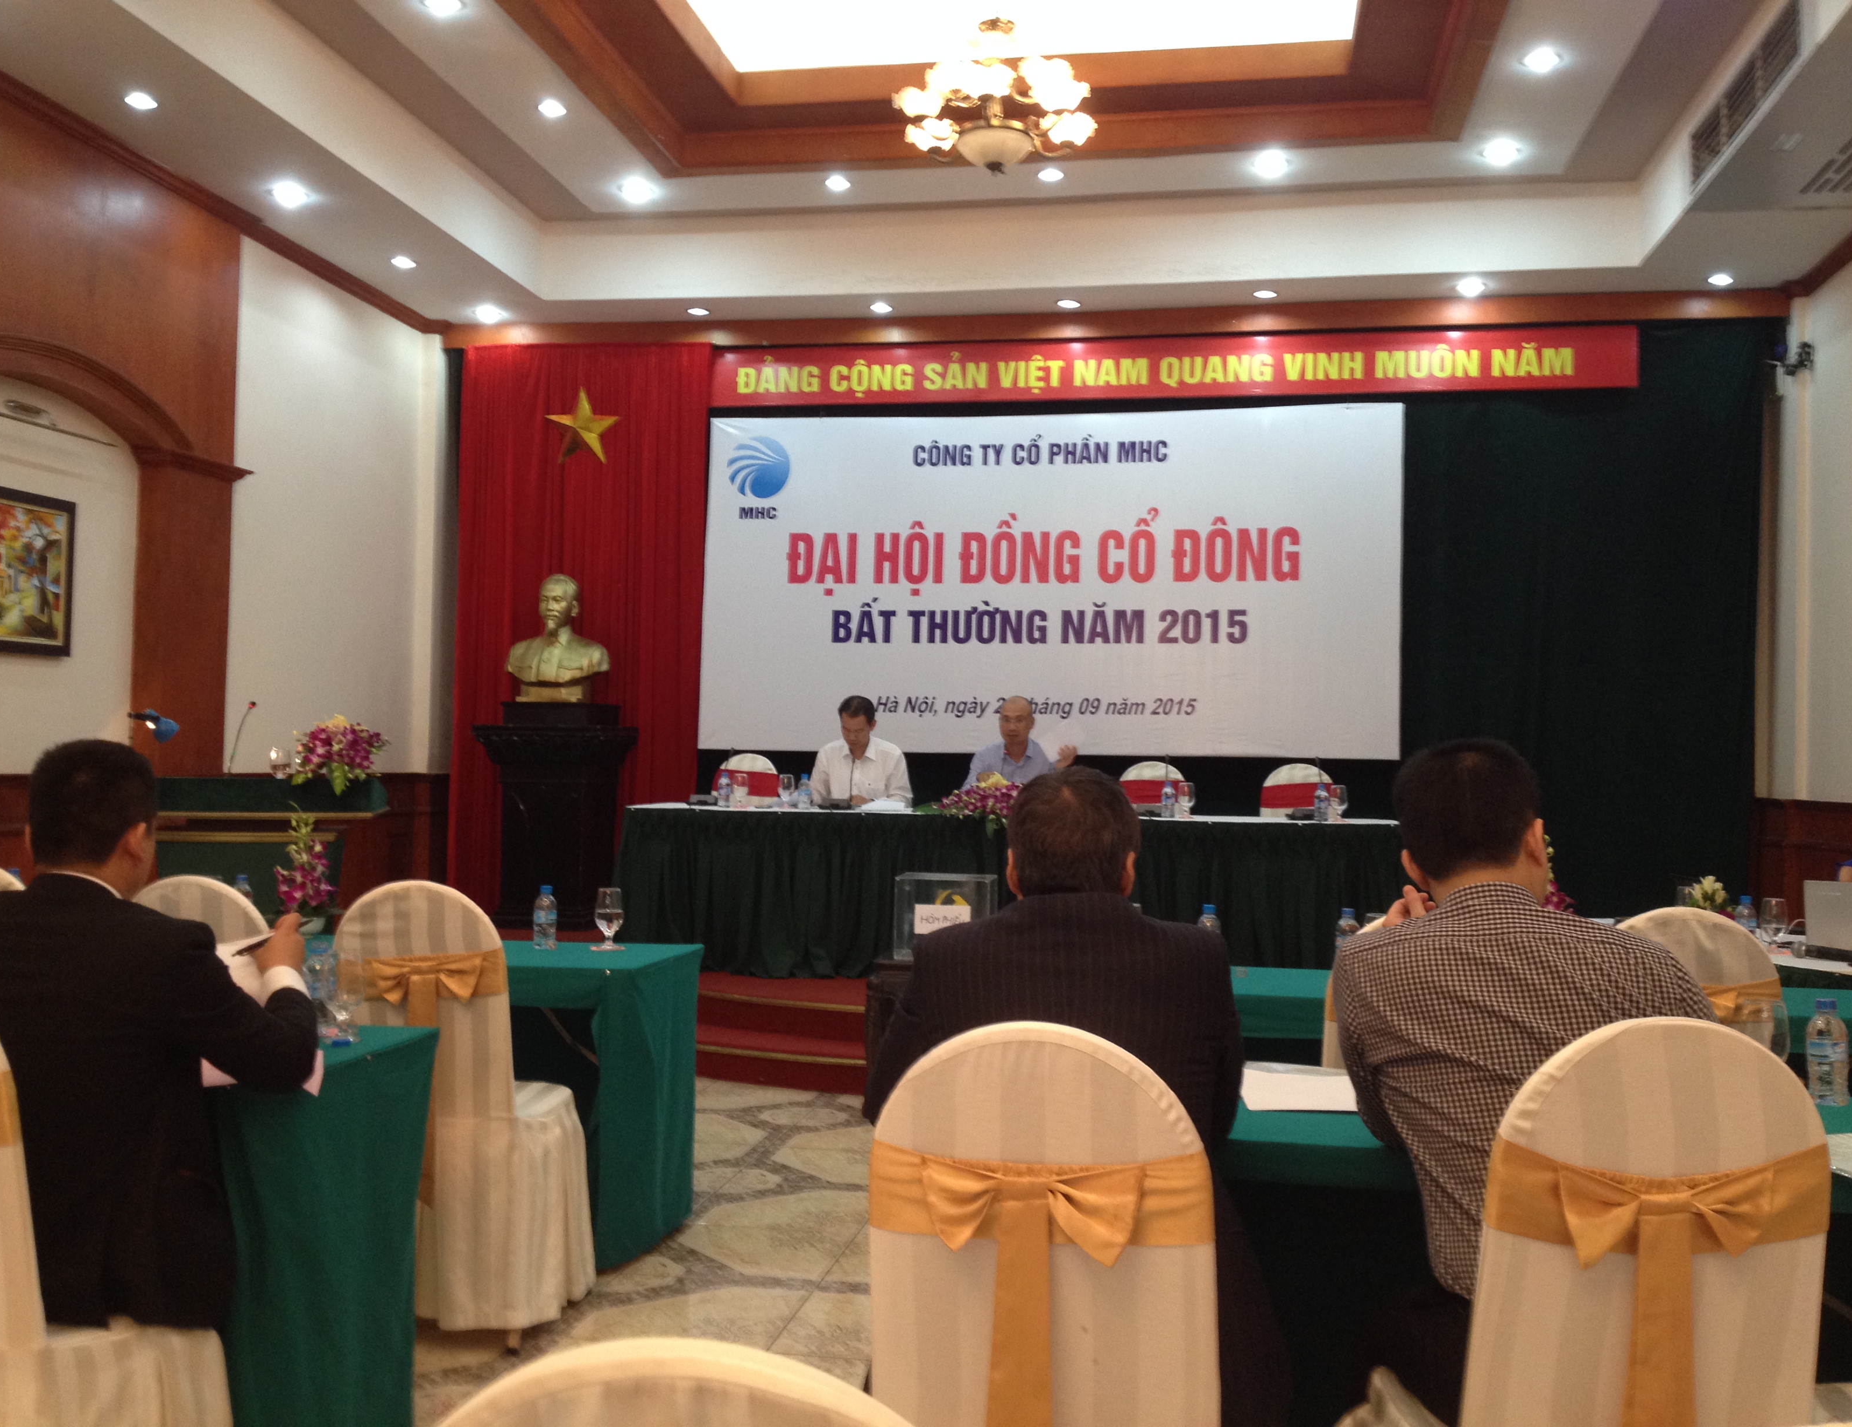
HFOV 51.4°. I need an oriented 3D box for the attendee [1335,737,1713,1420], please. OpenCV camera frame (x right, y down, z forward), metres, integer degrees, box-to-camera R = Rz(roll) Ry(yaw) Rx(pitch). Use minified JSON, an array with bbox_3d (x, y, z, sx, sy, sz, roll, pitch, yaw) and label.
[{"bbox_3d":[0.777,0.691,2.509,0.530,1.320,0.820,0,-2,9],"label":"attendee"}]

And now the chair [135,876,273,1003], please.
[{"bbox_3d":[-1.614,0.875,4.506,0.420,1.010,0.530,0,-2,9],"label":"chair"}]

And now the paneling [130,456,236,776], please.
[{"bbox_3d":[-3.604,-0.467,9.363,0.140,1.520,0.720,0,-2,9],"label":"paneling"}]

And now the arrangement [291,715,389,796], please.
[{"bbox_3d":[-2.812,0.200,9.240,0.440,0.390,0.400,1,-2,10],"label":"arrangement"}]

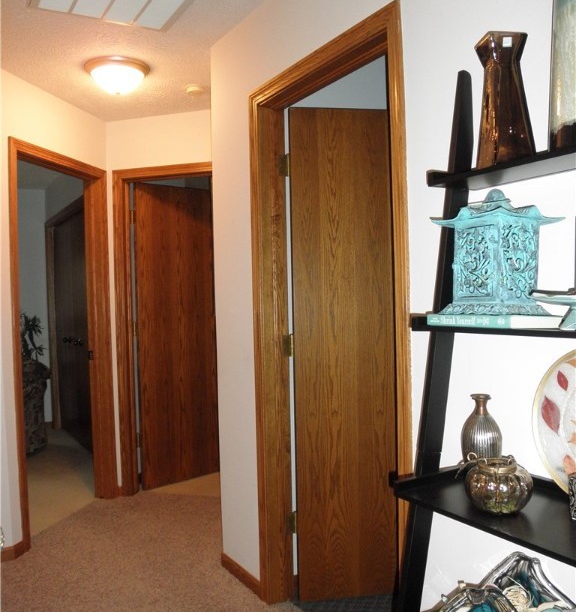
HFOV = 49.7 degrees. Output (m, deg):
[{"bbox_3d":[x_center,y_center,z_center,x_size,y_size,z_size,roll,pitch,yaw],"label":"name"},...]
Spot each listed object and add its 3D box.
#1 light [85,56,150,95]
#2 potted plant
[{"bbox_3d":[-0.850,-1.129,3.104,0.330,0.124,0.330,-2,1,0],"label":"light"},{"bbox_3d":[-2.321,0.647,5.510,0.420,1.220,0.420,-1,1,15],"label":"potted plant"}]

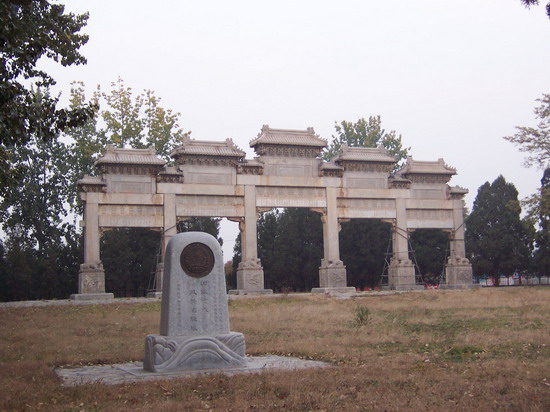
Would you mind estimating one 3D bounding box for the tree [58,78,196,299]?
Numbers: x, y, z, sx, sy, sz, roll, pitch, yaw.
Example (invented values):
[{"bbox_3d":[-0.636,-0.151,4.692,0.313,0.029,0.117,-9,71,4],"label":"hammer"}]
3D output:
[{"bbox_3d":[-12.255,-1.569,66.000,11.000,18.450,10.000,0,-6,-11],"label":"tree"}]

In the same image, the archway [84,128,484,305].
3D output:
[{"bbox_3d":[1.194,0.237,57.409,31.429,12.297,2.450,1,-6,-22],"label":"archway"}]

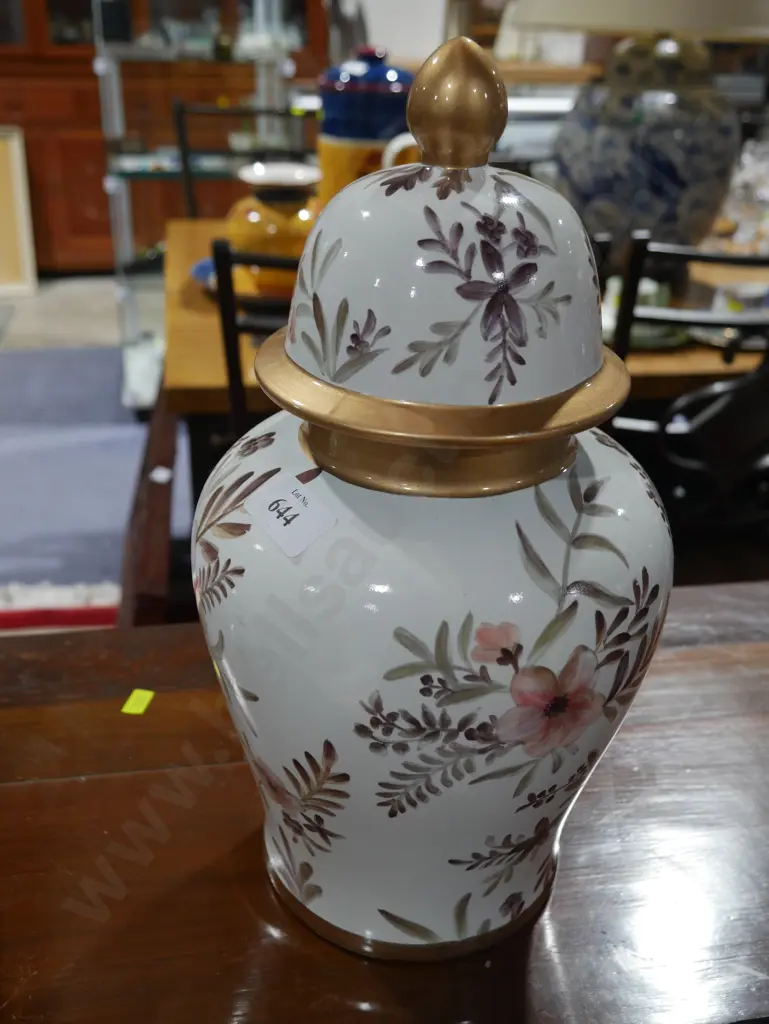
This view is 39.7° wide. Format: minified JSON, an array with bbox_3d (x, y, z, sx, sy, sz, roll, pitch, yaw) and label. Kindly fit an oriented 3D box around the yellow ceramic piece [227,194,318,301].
[{"bbox_3d":[-0.160,-0.416,1.640,0.158,0.157,0.158,2,31,0],"label":"yellow ceramic piece"}]

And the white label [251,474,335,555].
[{"bbox_3d":[-0.036,0.002,0.420,0.022,0.003,0.037,-44,50,-5],"label":"white label"}]

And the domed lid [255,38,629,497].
[{"bbox_3d":[0.025,-0.104,0.426,0.157,0.157,0.157,2,30,-1],"label":"domed lid"}]

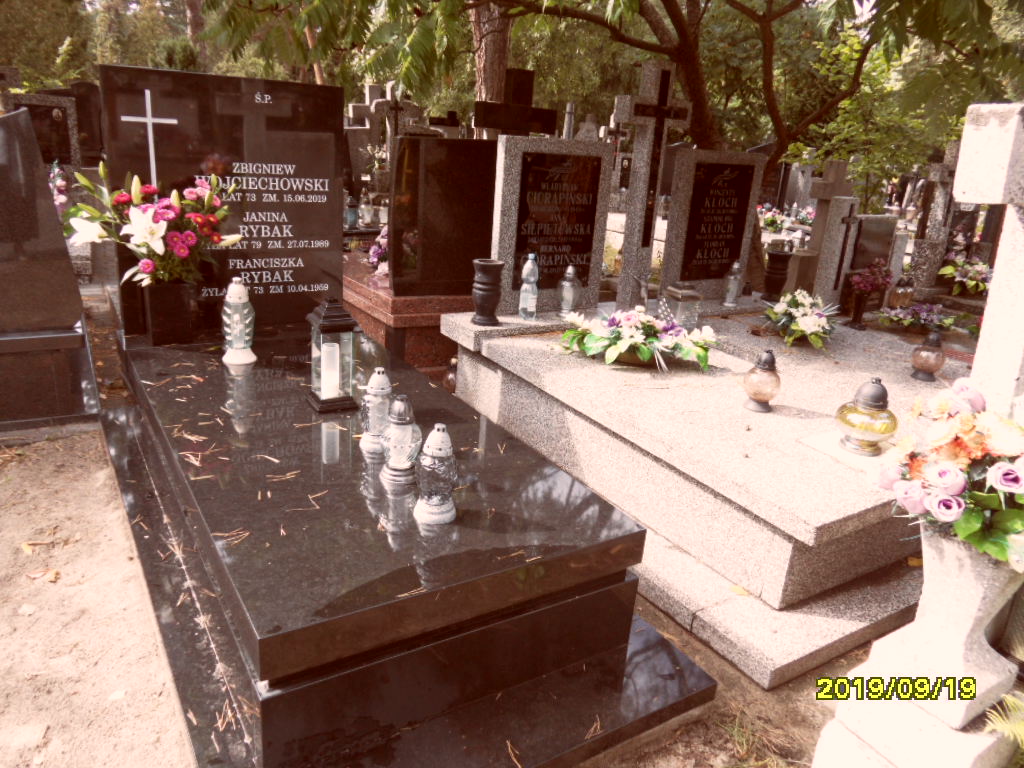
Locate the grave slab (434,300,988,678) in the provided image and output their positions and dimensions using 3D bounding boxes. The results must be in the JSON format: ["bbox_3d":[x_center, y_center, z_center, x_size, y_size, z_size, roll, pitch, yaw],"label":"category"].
[{"bbox_3d":[1.233,0.072,3.493,2.794,0.393,2.459,-7,22,-31],"label":"grave slab"}]

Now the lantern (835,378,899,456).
[{"bbox_3d":[1.292,0.109,2.526,0.222,0.257,0.222,-7,22,-31],"label":"lantern"}]

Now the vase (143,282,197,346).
[{"bbox_3d":[-1.258,-0.272,2.607,0.140,0.231,0.149,-8,24,-33],"label":"vase"}]

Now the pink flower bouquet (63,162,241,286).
[{"bbox_3d":[-1.301,-0.576,2.562,0.580,0.440,0.450,-7,22,-31],"label":"pink flower bouquet"}]

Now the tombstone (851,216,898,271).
[{"bbox_3d":[2.767,-1.092,5.459,0.520,0.415,0.070,-7,20,-33],"label":"tombstone"}]

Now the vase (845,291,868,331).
[{"bbox_3d":[2.202,-0.469,4.485,0.140,0.219,0.140,-7,22,-31],"label":"vase"}]

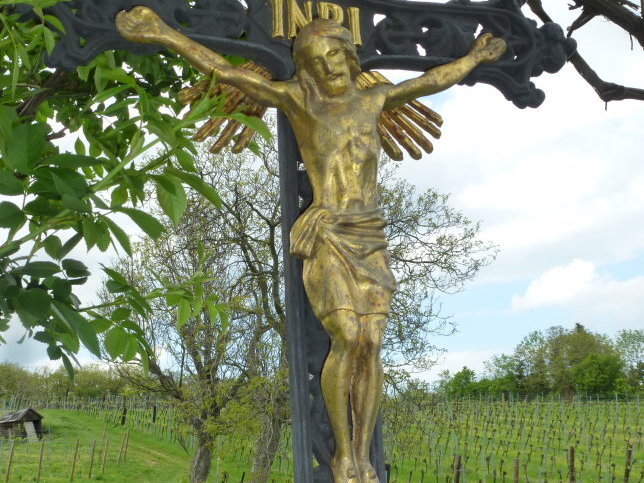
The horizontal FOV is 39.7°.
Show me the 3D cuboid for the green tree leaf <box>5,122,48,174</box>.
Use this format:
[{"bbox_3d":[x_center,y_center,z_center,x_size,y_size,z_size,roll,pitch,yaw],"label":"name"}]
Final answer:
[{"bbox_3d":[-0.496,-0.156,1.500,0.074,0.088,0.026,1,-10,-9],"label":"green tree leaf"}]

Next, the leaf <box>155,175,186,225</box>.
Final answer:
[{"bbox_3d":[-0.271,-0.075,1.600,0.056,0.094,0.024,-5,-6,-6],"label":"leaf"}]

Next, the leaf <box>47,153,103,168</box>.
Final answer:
[{"bbox_3d":[-0.414,-0.136,1.500,0.100,0.028,0.050,1,-10,-9],"label":"leaf"}]

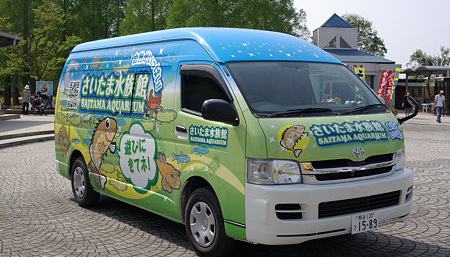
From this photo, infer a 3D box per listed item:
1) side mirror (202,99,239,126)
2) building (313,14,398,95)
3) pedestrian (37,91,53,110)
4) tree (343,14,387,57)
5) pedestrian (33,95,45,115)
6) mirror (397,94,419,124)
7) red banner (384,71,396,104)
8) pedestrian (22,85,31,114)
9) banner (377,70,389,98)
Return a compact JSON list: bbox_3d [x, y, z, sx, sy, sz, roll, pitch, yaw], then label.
[{"bbox_3d":[-0.038,-0.134,4.676,0.270,0.240,0.170,-3,4,-34],"label":"side mirror"},{"bbox_3d":[6.664,-3.881,35.007,5.900,6.100,5.700,0,4,0],"label":"building"},{"bbox_3d":[-9.769,-1.502,31.200,0.850,1.080,0.500,-2,3,-17],"label":"pedestrian"},{"bbox_3d":[13.051,-6.752,58.000,7.000,9.600,7.000,-1,3,0],"label":"tree"},{"bbox_3d":[-9.884,-1.219,30.500,0.600,1.050,0.500,-1,4,-17],"label":"pedestrian"},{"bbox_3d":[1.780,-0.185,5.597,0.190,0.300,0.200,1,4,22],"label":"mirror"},{"bbox_3d":[9.070,-2.272,31.500,0.500,1.800,0.080,11,4,36],"label":"red banner"},{"bbox_3d":[-10.607,-1.525,30.800,0.470,1.600,0.330,0,3,14],"label":"pedestrian"},{"bbox_3d":[8.400,-2.226,30.500,0.450,1.750,0.060,12,4,14],"label":"banner"}]

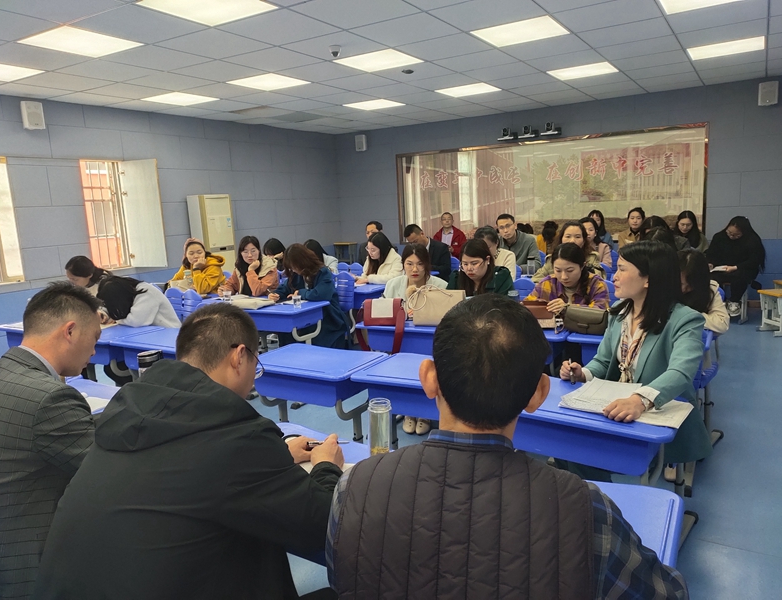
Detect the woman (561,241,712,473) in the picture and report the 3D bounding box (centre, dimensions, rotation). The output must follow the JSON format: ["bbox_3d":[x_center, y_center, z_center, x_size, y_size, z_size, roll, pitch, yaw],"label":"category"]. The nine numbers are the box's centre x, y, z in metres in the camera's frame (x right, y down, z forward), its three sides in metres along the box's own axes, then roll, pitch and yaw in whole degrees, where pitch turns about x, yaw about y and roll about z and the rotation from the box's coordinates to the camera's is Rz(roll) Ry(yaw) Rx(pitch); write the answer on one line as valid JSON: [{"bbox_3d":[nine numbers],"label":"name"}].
[{"bbox_3d":[1.126,0.405,2.388,0.780,1.300,0.580,-14,15,-43],"label":"woman"}]

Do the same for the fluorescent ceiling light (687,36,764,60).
[{"bbox_3d":[2.929,-2.206,4.634,0.590,0.060,0.590,4,13,31],"label":"fluorescent ceiling light"}]

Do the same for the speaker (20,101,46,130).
[{"bbox_3d":[-3.350,-1.714,4.943,0.160,0.260,0.180,4,13,31],"label":"speaker"}]

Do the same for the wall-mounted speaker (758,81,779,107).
[{"bbox_3d":[4.142,-2.269,5.840,0.210,0.280,0.180,4,13,32],"label":"wall-mounted speaker"}]

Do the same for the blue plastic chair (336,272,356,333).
[{"bbox_3d":[-0.538,0.259,4.627,0.400,0.870,0.460,4,13,32],"label":"blue plastic chair"}]

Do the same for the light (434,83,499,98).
[{"bbox_3d":[0.850,-2.306,5.807,0.600,0.050,0.600,4,13,32],"label":"light"}]

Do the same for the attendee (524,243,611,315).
[{"bbox_3d":[1.065,0.272,3.218,0.520,1.228,0.620,1,12,20],"label":"attendee"}]

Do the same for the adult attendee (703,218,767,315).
[{"bbox_3d":[3.654,-0.333,5.690,0.700,1.120,0.580,-10,12,-33],"label":"adult attendee"}]

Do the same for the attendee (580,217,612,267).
[{"bbox_3d":[1.943,-0.191,5.146,0.480,1.210,0.700,4,13,34],"label":"attendee"}]

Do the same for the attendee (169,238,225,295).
[{"bbox_3d":[-1.667,0.083,4.630,0.500,1.220,0.700,2,11,24],"label":"attendee"}]

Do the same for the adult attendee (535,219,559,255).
[{"bbox_3d":[1.884,-0.378,6.376,0.470,1.140,0.720,4,13,34],"label":"adult attendee"}]

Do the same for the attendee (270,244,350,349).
[{"bbox_3d":[-0.548,0.144,4.456,0.750,1.200,0.580,-11,14,-36],"label":"attendee"}]

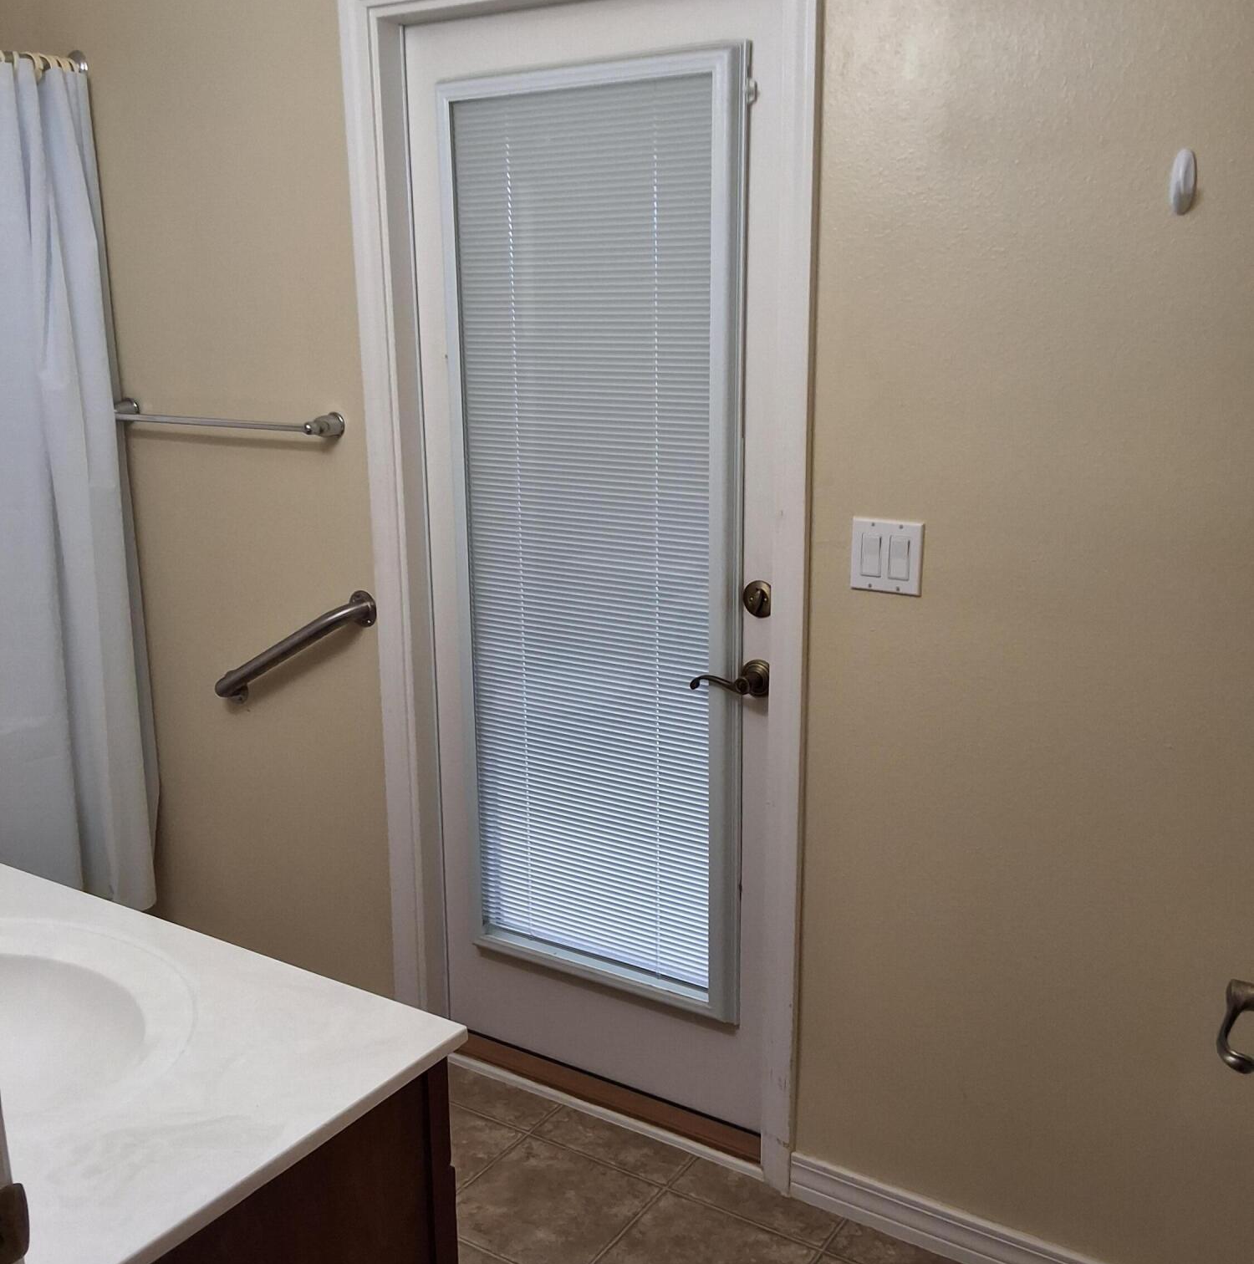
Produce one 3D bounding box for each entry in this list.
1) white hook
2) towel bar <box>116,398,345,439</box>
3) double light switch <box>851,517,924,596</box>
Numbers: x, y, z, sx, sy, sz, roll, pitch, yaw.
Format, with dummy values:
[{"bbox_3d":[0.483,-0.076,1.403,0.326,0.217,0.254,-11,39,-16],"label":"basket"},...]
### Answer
[{"bbox_3d":[0.722,-0.585,1.756,0.026,0.084,0.028,8,17,31],"label":"white hook"},{"bbox_3d":[-0.852,-0.435,2.785,0.658,0.052,0.082,8,17,31],"label":"towel bar"},{"bbox_3d":[0.404,-0.116,2.096,0.115,0.114,0.010,8,17,31],"label":"double light switch"}]

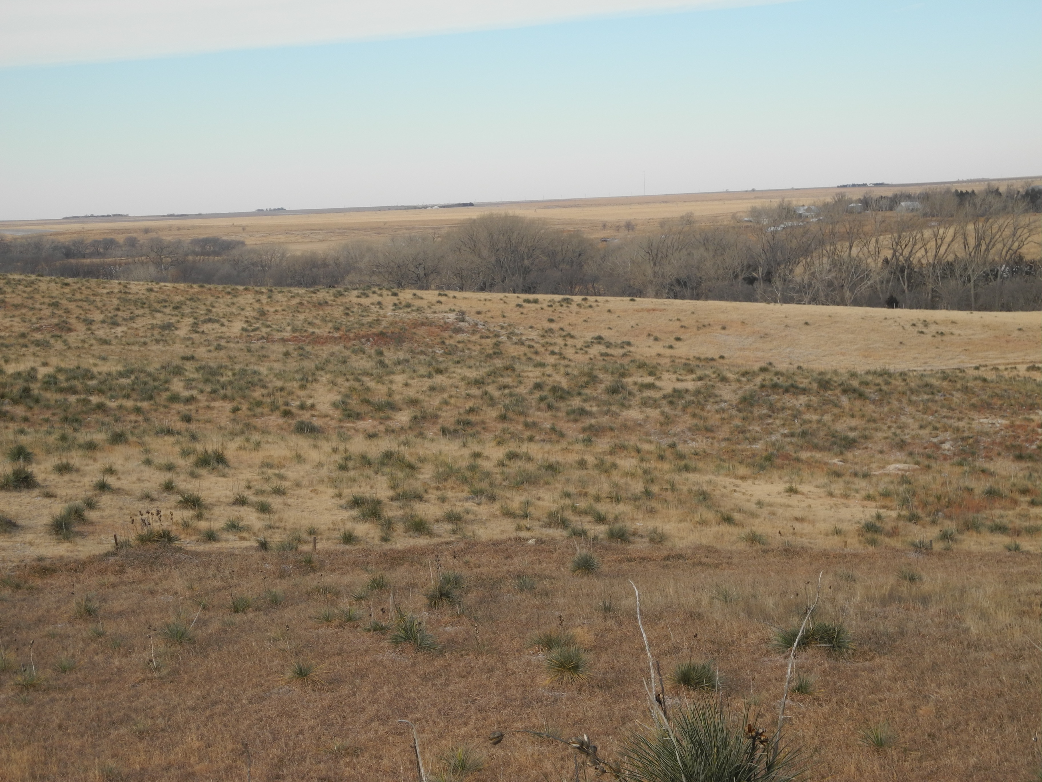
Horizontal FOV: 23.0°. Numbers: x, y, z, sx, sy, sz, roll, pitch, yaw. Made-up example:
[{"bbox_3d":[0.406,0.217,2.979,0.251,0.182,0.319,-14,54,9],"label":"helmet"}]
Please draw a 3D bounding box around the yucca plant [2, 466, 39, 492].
[{"bbox_3d":[-14.663,2.577,75.000,1.098,0.660,0.950,-3,4,-11],"label":"yucca plant"}]

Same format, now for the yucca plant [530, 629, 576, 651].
[{"bbox_3d":[0.521,4.089,42.000,0.762,0.380,0.700,-2,4,0],"label":"yucca plant"}]

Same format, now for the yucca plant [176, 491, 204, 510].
[{"bbox_3d":[-8.784,2.921,68.000,0.757,0.450,0.700,-3,4,-7],"label":"yucca plant"}]

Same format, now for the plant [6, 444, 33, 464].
[{"bbox_3d":[-15.666,1.960,80.000,0.865,0.570,0.800,-3,4,-11],"label":"plant"}]

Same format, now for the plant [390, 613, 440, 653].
[{"bbox_3d":[-1.785,4.063,43.000,0.848,0.570,0.800,-3,4,-3],"label":"plant"}]

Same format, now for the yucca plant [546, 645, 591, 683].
[{"bbox_3d":[0.683,4.056,38.000,0.677,0.490,0.677,-2,4,1],"label":"yucca plant"}]

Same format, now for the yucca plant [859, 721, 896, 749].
[{"bbox_3d":[4.315,4.162,31.000,0.454,0.310,0.454,-2,4,8],"label":"yucca plant"}]

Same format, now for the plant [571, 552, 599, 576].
[{"bbox_3d":[1.402,3.802,56.500,0.629,0.450,0.629,-2,4,1],"label":"plant"}]

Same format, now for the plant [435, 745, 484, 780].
[{"bbox_3d":[-0.723,4.396,30.300,0.588,0.370,0.588,-3,4,-2],"label":"plant"}]

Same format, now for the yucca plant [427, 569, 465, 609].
[{"bbox_3d":[-1.494,3.928,50.500,0.755,0.600,0.900,-3,4,-2],"label":"yucca plant"}]

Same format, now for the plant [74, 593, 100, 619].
[{"bbox_3d":[-8.640,4.284,51.000,0.519,0.430,0.519,-3,4,-10],"label":"plant"}]

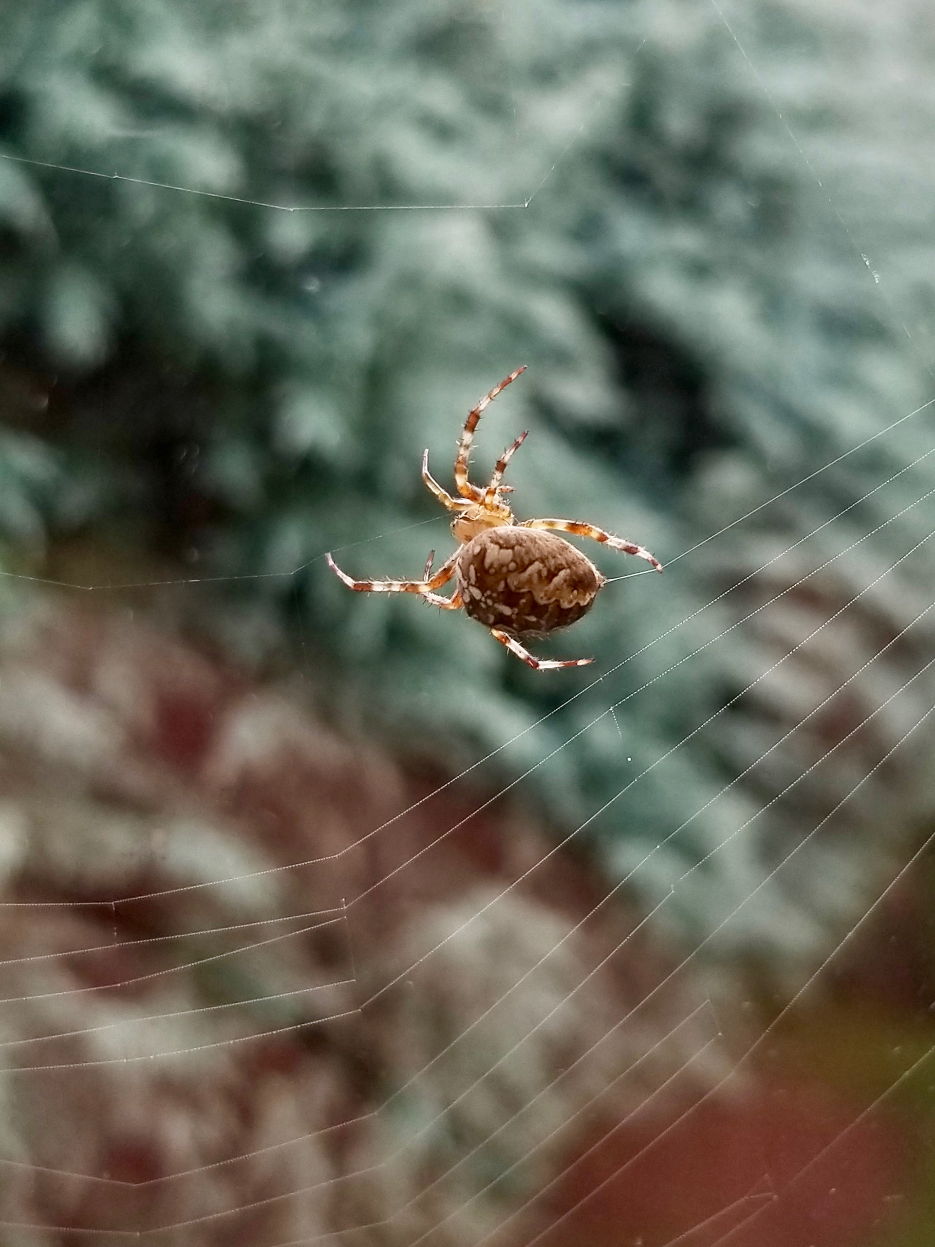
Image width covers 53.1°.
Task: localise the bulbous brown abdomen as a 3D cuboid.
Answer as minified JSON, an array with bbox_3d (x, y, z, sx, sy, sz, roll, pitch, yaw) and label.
[{"bbox_3d":[0.006,-0.004,0.085,0.013,0.010,0.010,7,27,-3],"label":"bulbous brown abdomen"}]

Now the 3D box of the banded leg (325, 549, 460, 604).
[{"bbox_3d":[-0.007,-0.005,0.087,0.013,0.004,0.004,0,10,0],"label":"banded leg"}]

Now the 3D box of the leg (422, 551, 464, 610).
[{"bbox_3d":[-0.002,-0.004,0.089,0.004,0.006,0.005,0,10,0],"label":"leg"}]

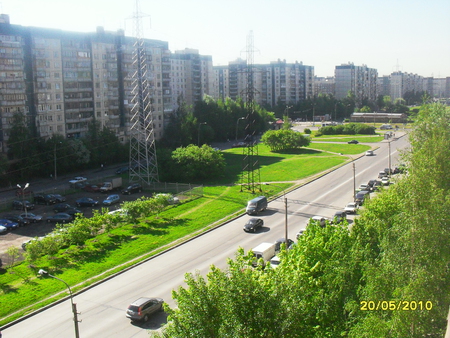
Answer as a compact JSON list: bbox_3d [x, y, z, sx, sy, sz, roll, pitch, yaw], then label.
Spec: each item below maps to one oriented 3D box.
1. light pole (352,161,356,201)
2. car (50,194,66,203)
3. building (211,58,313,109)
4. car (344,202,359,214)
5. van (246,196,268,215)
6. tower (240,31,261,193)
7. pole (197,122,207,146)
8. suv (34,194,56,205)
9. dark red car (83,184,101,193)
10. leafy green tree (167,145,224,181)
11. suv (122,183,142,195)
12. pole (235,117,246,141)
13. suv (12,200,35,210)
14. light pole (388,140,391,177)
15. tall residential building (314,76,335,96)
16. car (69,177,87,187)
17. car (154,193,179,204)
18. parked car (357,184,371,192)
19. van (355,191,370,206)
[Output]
[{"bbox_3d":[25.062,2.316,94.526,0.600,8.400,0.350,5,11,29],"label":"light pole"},{"bbox_3d":[-35.489,6.301,104.418,4.200,1.450,1.720,3,10,25],"label":"car"},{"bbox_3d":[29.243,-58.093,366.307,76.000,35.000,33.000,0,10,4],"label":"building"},{"bbox_3d":[23.917,7.450,93.234,1.700,1.450,4.250,6,12,30],"label":"car"},{"bbox_3d":[6.197,6.894,94.293,2.000,2.300,5.400,4,10,28],"label":"van"},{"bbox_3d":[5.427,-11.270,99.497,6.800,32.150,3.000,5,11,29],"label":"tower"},{"bbox_3d":[-8.277,-11.851,180.246,2.800,9.500,0.400,6,12,30],"label":"pole"},{"bbox_3d":[-34.469,5.987,94.965,4.600,1.720,1.820,5,11,26],"label":"suv"},{"bbox_3d":[-30.740,4.569,114.679,4.200,1.430,1.700,3,10,25],"label":"dark red car"},{"bbox_3d":[-7.698,-2.450,136.771,13.500,7.500,11.000,4,10,28],"label":"leafy green tree"},{"bbox_3d":[-19.619,4.278,104.500,1.800,1.670,4.500,7,12,38],"label":"suv"},{"bbox_3d":[6.597,-17.939,222.470,3.500,10.100,0.400,4,10,28],"label":"pole"},{"bbox_3d":[-40.208,7.292,98.706,4.300,1.470,1.720,3,10,25],"label":"suv"},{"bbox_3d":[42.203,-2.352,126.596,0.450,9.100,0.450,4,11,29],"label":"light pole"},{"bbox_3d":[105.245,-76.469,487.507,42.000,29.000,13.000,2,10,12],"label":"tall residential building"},{"bbox_3d":[-34.193,2.614,115.386,1.650,1.420,4.100,5,11,29],"label":"car"},{"bbox_3d":[-11.886,6.168,101.298,4.400,1.480,1.750,4,11,25],"label":"car"},{"bbox_3d":[31.166,4.331,110.373,1.750,1.450,4.300,4,10,28],"label":"parked car"},{"bbox_3d":[27.748,5.953,99.753,1.950,2.100,4.900,6,12,30],"label":"van"}]

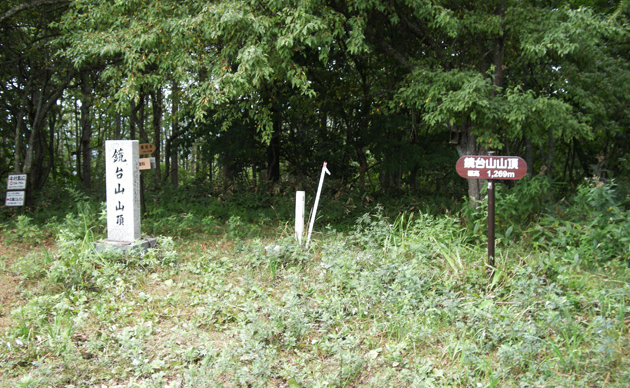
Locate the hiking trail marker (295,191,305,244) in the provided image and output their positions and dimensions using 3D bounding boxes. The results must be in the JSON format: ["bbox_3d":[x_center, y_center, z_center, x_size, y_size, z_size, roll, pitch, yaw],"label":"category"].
[{"bbox_3d":[-0.196,0.309,8.500,0.084,0.700,0.084,3,4,22],"label":"hiking trail marker"}]

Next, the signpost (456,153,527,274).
[{"bbox_3d":[1.877,0.207,7.150,0.720,1.280,0.090,1,4,16],"label":"signpost"}]

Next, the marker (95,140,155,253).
[{"bbox_3d":[-2.303,0.036,8.200,0.510,1.320,0.500,0,4,12],"label":"marker"}]

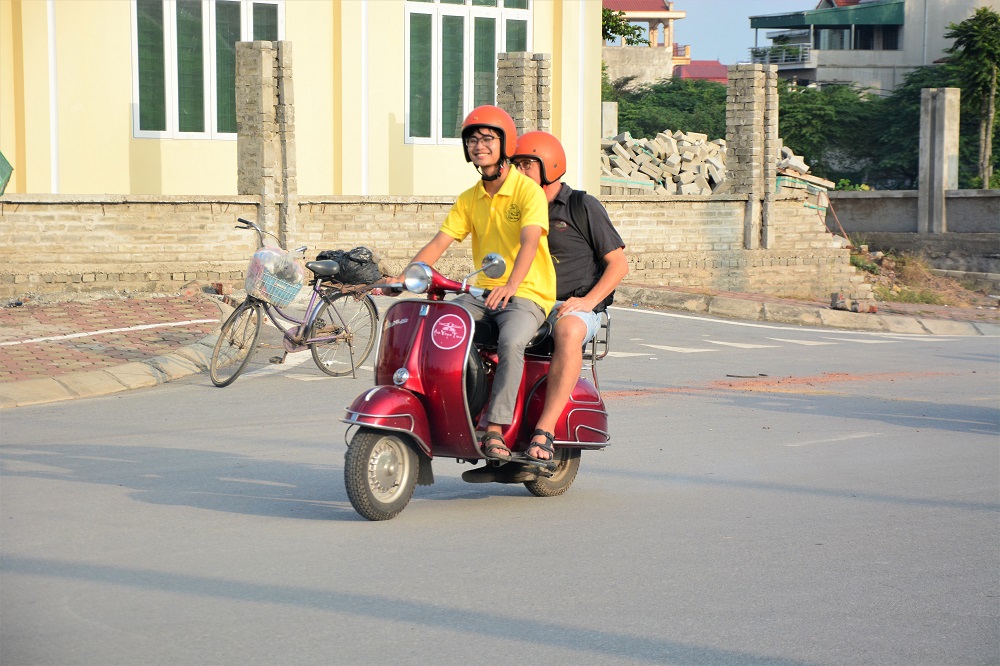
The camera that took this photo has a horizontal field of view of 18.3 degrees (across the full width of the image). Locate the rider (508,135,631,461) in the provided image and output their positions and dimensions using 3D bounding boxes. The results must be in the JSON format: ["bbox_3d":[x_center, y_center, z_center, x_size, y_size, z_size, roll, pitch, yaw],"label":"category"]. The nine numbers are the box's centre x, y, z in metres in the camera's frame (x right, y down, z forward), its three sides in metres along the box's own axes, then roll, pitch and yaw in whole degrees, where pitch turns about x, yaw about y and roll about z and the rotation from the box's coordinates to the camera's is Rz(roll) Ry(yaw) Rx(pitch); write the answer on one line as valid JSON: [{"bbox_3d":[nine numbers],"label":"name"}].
[{"bbox_3d":[0.180,-0.175,13.792,0.620,1.460,0.700,3,4,38],"label":"rider"}]

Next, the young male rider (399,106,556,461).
[{"bbox_3d":[-0.111,-0.209,13.446,0.660,1.540,0.740,3,4,38],"label":"young male rider"}]

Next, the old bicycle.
[{"bbox_3d":[-1.468,-0.198,21.760,1.640,1.110,0.560,-2,4,-42],"label":"old bicycle"}]

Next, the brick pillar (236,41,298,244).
[{"bbox_3d":[-1.921,-1.510,25.757,0.345,1.829,0.345,-2,4,-43],"label":"brick pillar"}]

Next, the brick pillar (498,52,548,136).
[{"bbox_3d":[0.218,-1.598,27.754,0.345,1.806,0.345,-2,4,-43],"label":"brick pillar"}]

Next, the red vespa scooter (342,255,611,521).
[{"bbox_3d":[-0.122,0.211,13.455,0.700,1.100,1.760,3,4,38],"label":"red vespa scooter"}]

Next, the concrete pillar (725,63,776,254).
[{"bbox_3d":[2.410,-1.681,29.652,0.345,1.762,0.345,-2,4,-43],"label":"concrete pillar"}]

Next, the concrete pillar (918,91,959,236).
[{"bbox_3d":[5.393,-2.099,37.941,0.345,1.772,0.345,3,4,42],"label":"concrete pillar"}]

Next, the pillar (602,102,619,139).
[{"bbox_3d":[1.582,-2.629,47.527,0.345,1.791,0.345,-2,4,-43],"label":"pillar"}]

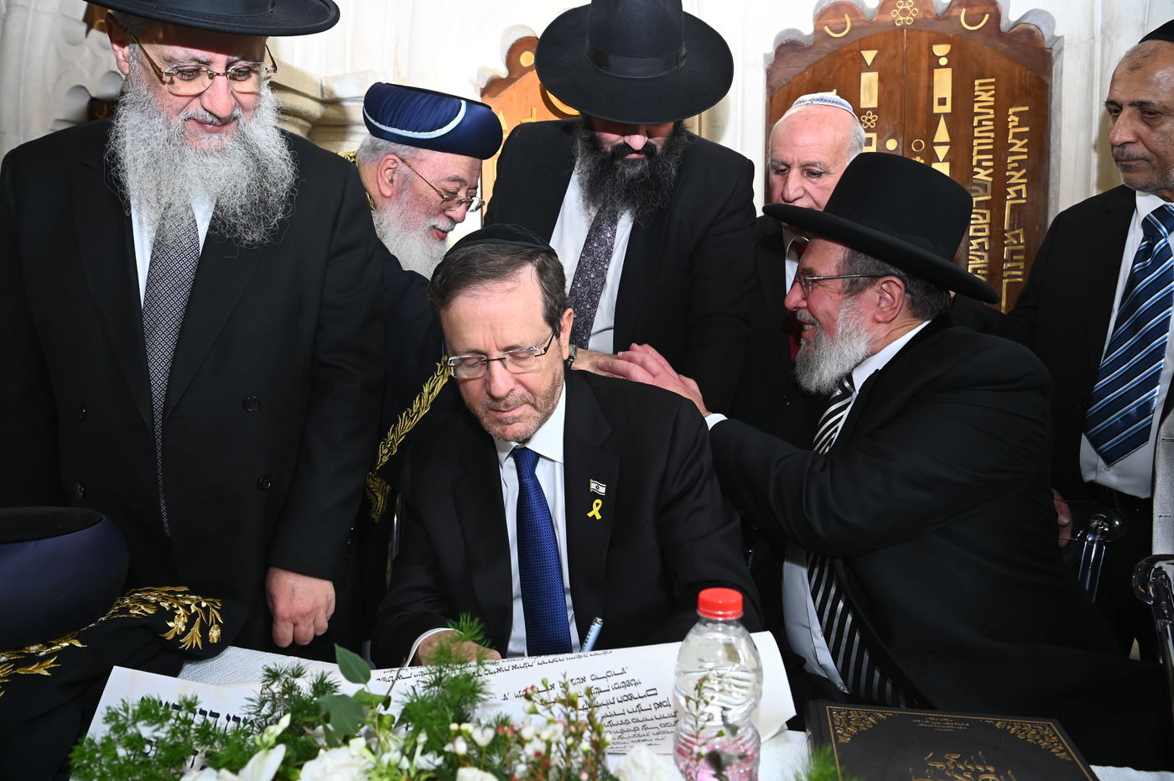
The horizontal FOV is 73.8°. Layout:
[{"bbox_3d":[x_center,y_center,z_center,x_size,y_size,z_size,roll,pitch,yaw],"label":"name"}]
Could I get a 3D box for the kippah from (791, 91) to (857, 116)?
[{"bbox_3d":[0.443,-0.535,1.460,0.138,0.050,0.140,2,4,20],"label":"kippah"}]

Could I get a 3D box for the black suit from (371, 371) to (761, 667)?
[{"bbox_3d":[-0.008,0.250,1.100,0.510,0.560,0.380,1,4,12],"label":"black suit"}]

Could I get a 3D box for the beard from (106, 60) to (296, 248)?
[{"bbox_3d":[-0.510,-0.313,1.035,0.225,0.240,0.150,-2,17,-31],"label":"beard"}]

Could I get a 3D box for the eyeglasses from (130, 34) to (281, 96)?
[{"bbox_3d":[-0.497,-0.428,1.025,0.140,0.046,0.140,-13,39,-30],"label":"eyeglasses"}]

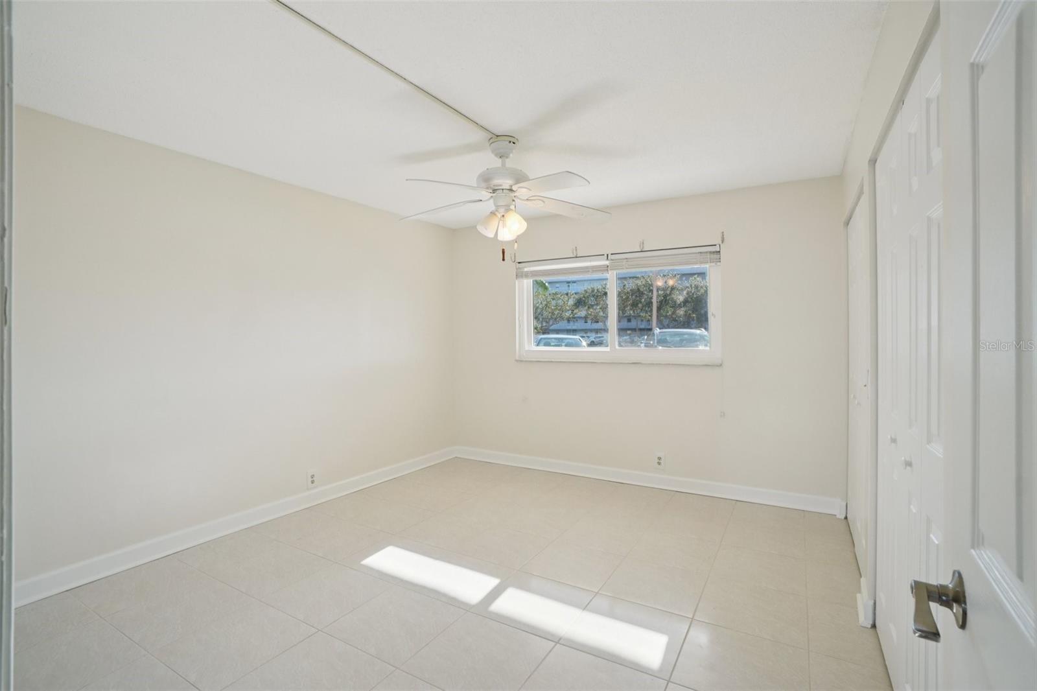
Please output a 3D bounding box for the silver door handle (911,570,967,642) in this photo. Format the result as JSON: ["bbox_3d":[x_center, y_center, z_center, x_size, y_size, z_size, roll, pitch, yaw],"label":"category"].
[{"bbox_3d":[0.520,0.323,0.571,0.052,0.066,0.133,0,1,32],"label":"silver door handle"}]

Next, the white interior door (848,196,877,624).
[{"bbox_3d":[2.002,0.209,2.682,0.045,2.020,1.160,0,1,31],"label":"white interior door"}]

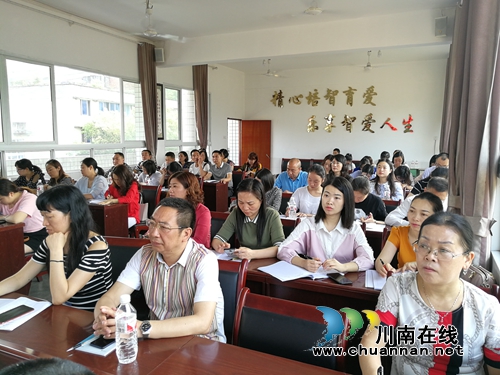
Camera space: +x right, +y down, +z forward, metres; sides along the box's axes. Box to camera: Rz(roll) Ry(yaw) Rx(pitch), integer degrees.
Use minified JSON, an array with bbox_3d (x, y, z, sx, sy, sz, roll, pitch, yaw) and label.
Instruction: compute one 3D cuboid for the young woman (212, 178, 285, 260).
[{"bbox_3d":[0.001,0.546,2.674,0.500,1.220,0.700,3,8,23],"label":"young woman"}]

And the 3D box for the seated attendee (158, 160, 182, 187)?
[{"bbox_3d":[-1.087,0.200,5.443,0.500,1.130,0.720,5,9,31],"label":"seated attendee"}]

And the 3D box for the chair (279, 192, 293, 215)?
[{"bbox_3d":[0.382,0.551,3.852,0.450,0.910,0.540,4,9,25],"label":"chair"}]

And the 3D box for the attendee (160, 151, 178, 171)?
[{"bbox_3d":[-1.382,-0.011,6.765,0.500,1.190,0.720,4,9,27],"label":"attendee"}]

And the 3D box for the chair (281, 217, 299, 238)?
[{"bbox_3d":[0.054,0.690,2.845,0.520,0.890,0.570,3,8,23],"label":"chair"}]

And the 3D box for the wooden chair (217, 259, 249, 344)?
[{"bbox_3d":[-0.285,0.834,1.780,0.450,0.910,0.540,2,8,13],"label":"wooden chair"}]

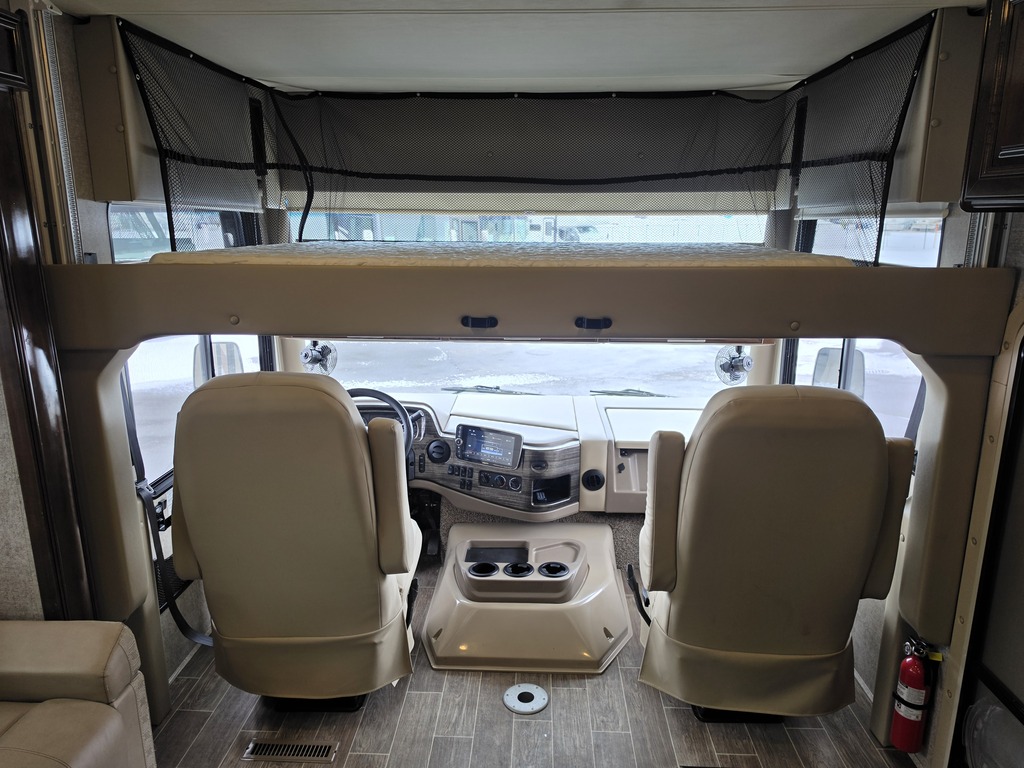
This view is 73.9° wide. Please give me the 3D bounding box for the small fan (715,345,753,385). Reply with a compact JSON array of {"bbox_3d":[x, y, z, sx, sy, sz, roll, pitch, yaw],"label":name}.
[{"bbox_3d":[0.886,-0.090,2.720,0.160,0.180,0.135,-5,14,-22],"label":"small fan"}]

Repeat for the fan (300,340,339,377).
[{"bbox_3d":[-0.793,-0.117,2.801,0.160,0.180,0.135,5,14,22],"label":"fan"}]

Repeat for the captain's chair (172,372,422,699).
[{"bbox_3d":[-0.635,0.454,2.251,0.710,1.150,0.760,0,13,0],"label":"captain's chair"}]

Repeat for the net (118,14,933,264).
[{"bbox_3d":[0.037,-0.782,2.354,2.120,0.620,1.070,1,13,2],"label":"net"}]

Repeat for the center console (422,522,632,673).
[{"bbox_3d":[0.067,0.795,2.766,0.820,0.320,0.740,1,13,2],"label":"center console"}]

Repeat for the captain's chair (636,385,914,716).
[{"bbox_3d":[0.754,0.479,2.191,0.710,1.140,0.760,1,13,5],"label":"captain's chair"}]

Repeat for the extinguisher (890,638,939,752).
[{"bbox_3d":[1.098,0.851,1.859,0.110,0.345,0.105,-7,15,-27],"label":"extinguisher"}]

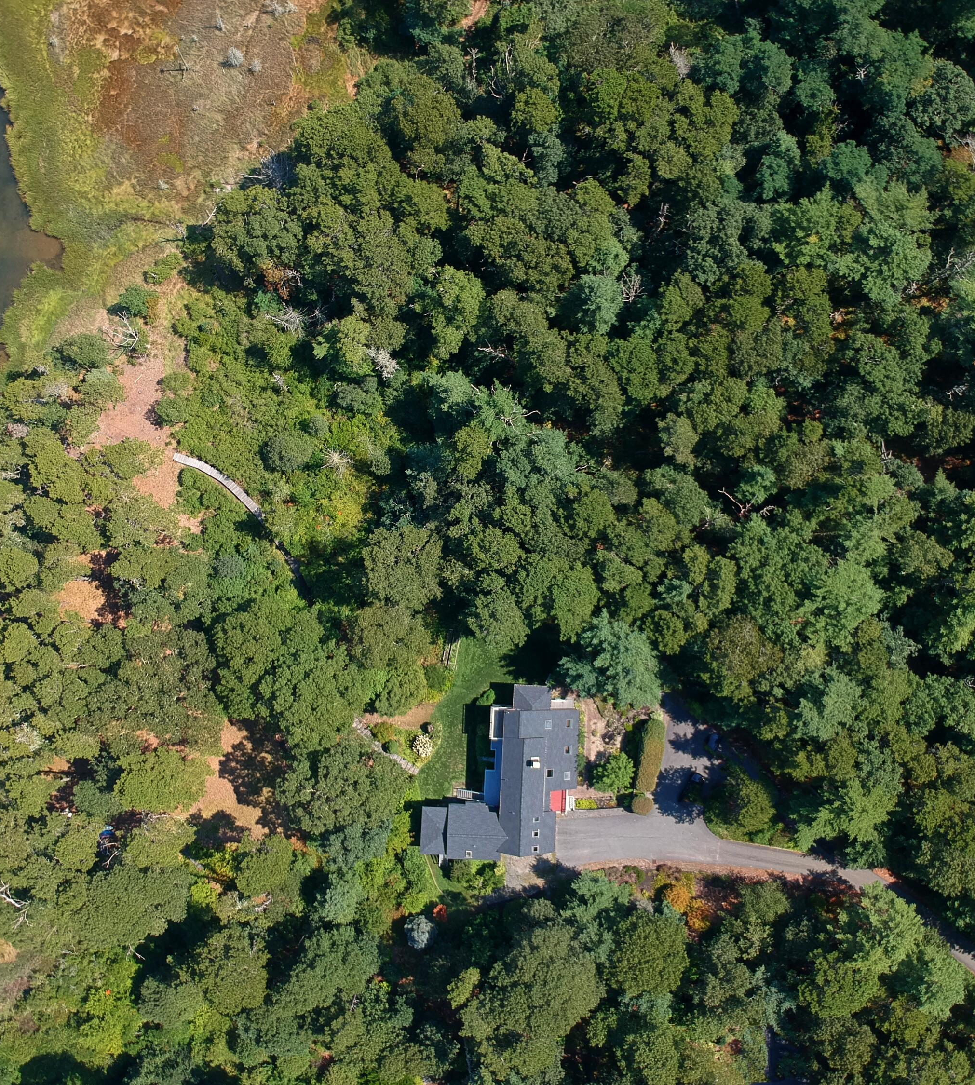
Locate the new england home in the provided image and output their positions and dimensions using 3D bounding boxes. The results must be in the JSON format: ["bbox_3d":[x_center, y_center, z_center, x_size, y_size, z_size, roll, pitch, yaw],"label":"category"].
[{"bbox_3d":[1.574,28.716,130.013,19.470,8.800,21.790,1,86,0],"label":"new england home"}]

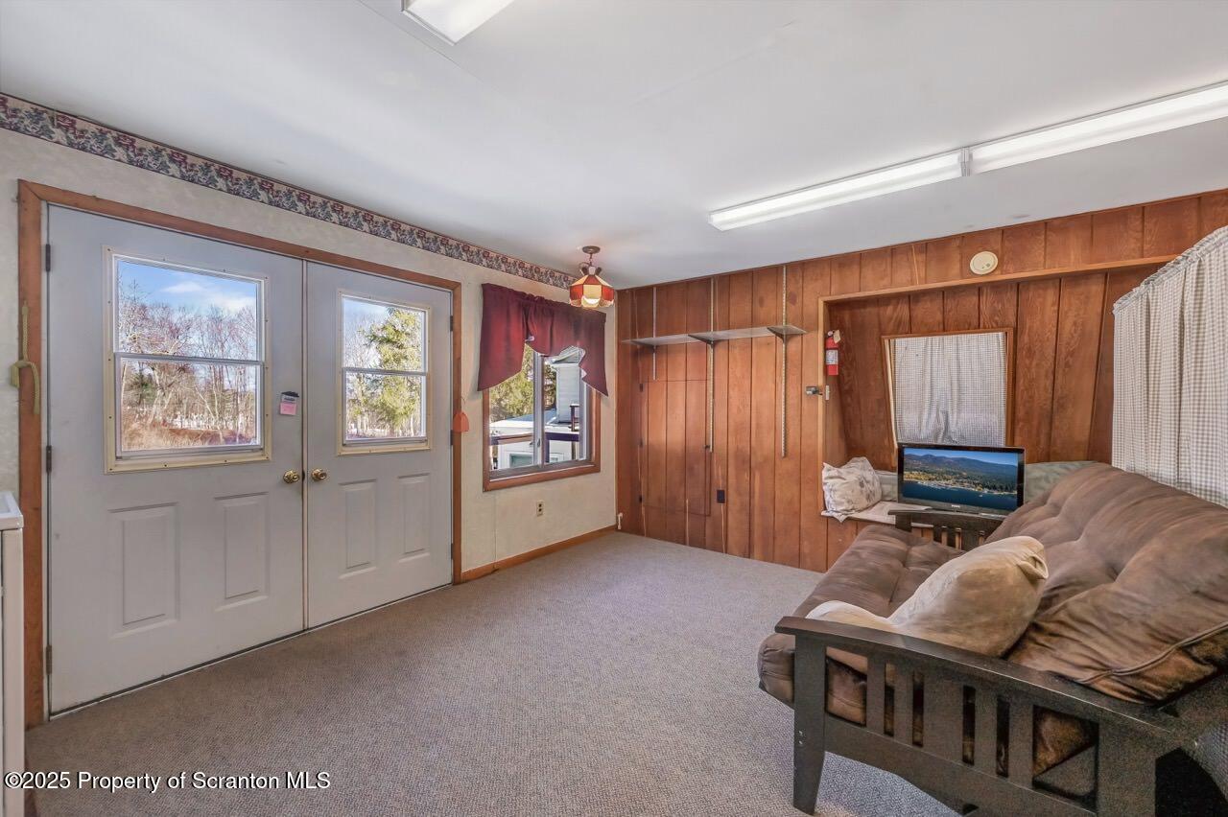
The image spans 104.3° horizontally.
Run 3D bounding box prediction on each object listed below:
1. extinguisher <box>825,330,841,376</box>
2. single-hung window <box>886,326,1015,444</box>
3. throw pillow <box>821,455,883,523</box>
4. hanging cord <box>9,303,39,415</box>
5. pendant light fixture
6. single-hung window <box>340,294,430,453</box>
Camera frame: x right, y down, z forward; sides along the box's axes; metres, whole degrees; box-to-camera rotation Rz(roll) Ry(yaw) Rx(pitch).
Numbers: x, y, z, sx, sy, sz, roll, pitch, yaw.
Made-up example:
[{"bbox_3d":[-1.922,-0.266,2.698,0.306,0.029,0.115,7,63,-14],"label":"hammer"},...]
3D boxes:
[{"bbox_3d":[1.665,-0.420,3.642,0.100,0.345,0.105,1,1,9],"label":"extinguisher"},{"bbox_3d":[2.550,-0.025,3.676,0.790,1.195,0.070,1,31,37],"label":"single-hung window"},{"bbox_3d":[1.861,0.598,3.741,0.390,0.420,0.180,1,-9,-5],"label":"throw pillow"},{"bbox_3d":[-2.266,-0.190,1.830,0.050,0.425,0.078,1,1,37],"label":"hanging cord"},{"bbox_3d":[-0.172,-0.980,3.556,0.320,0.410,0.320,1,1,-3],"label":"pendant light fixture"},{"bbox_3d":[-1.411,-0.204,2.988,0.050,0.955,0.588,1,1,37],"label":"single-hung window"}]

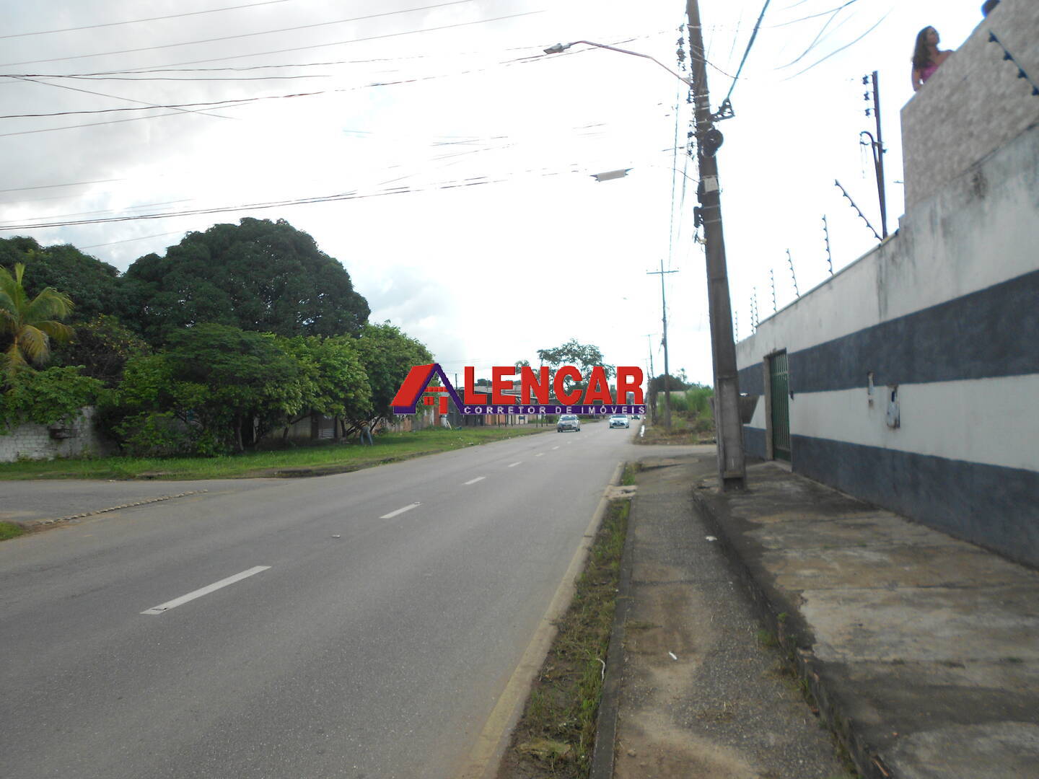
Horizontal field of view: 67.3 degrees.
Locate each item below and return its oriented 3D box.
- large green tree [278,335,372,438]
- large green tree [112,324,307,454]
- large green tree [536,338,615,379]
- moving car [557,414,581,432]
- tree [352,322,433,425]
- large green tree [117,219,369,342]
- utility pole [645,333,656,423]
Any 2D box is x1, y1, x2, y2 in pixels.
[{"bbox_3d":[-11.778,-0.024,46.500,5.900,6.480,5.800,-1,-2,-14],"label":"large green tree"},{"bbox_3d":[-16.292,-0.043,41.500,9.570,6.860,8.300,-1,-2,-21],"label":"large green tree"},{"bbox_3d":[9.120,-1.321,128.000,13.000,13.200,12.000,-2,-2,9],"label":"large green tree"},{"bbox_3d":[4.392,3.026,69.000,1.730,1.500,4.100,-2,-2,9],"label":"moving car"},{"bbox_3d":[-8.793,-0.473,53.000,6.200,7.700,6.000,-2,-2,9],"label":"tree"},{"bbox_3d":[-19.680,-4.336,57.500,17.100,16.630,16.500,-1,-2,-19],"label":"large green tree"},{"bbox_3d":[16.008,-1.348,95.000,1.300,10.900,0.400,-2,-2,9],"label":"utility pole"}]

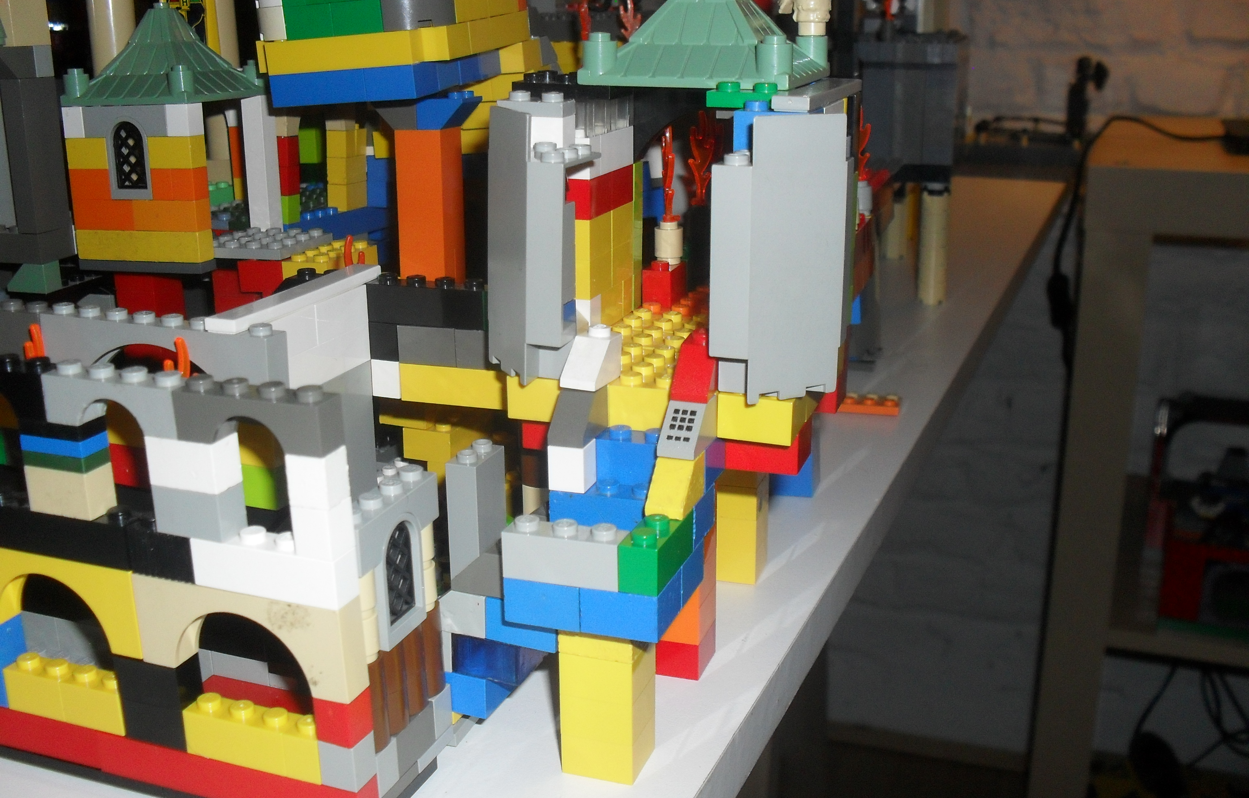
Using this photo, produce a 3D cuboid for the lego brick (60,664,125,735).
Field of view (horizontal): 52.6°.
[{"bbox_3d":[-0.109,0.062,0.264,0.016,0.011,0.008,5,17,20],"label":"lego brick"}]

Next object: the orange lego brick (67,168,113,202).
[{"bbox_3d":[-0.169,-0.070,0.407,0.016,0.011,0.008,5,17,19],"label":"orange lego brick"}]

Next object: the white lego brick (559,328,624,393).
[{"bbox_3d":[-0.007,-0.009,0.275,0.008,0.011,0.016,5,17,19],"label":"white lego brick"}]

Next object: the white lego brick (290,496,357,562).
[{"bbox_3d":[-0.054,0.022,0.227,0.008,0.010,0.008,5,17,20],"label":"white lego brick"}]

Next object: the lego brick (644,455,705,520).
[{"bbox_3d":[0.010,0.017,0.260,0.008,0.011,0.016,5,17,19],"label":"lego brick"}]

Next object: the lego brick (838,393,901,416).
[{"bbox_3d":[0.102,0.002,0.521,0.024,0.005,0.014,5,17,19],"label":"lego brick"}]

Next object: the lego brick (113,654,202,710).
[{"bbox_3d":[-0.095,0.056,0.259,0.016,0.011,0.008,6,18,21],"label":"lego brick"}]

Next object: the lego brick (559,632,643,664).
[{"bbox_3d":[-0.003,0.046,0.264,0.016,0.011,0.016,4,17,18],"label":"lego brick"}]

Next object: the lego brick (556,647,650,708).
[{"bbox_3d":[-0.003,0.055,0.267,0.016,0.011,0.016,5,17,19],"label":"lego brick"}]

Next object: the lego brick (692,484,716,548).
[{"bbox_3d":[0.010,0.024,0.271,0.014,0.011,0.016,5,17,19],"label":"lego brick"}]

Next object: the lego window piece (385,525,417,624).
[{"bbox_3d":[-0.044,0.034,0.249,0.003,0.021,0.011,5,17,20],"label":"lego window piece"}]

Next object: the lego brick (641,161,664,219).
[{"bbox_3d":[0.009,-0.071,0.434,0.012,0.018,0.012,5,17,20],"label":"lego brick"}]

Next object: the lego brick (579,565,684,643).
[{"bbox_3d":[0.002,0.039,0.250,0.016,0.011,0.016,5,17,19],"label":"lego brick"}]

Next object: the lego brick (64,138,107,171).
[{"bbox_3d":[-0.167,-0.078,0.398,0.016,0.010,0.008,5,17,18],"label":"lego brick"}]

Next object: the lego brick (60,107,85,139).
[{"bbox_3d":[-0.169,-0.087,0.394,0.008,0.010,0.008,4,15,18],"label":"lego brick"}]

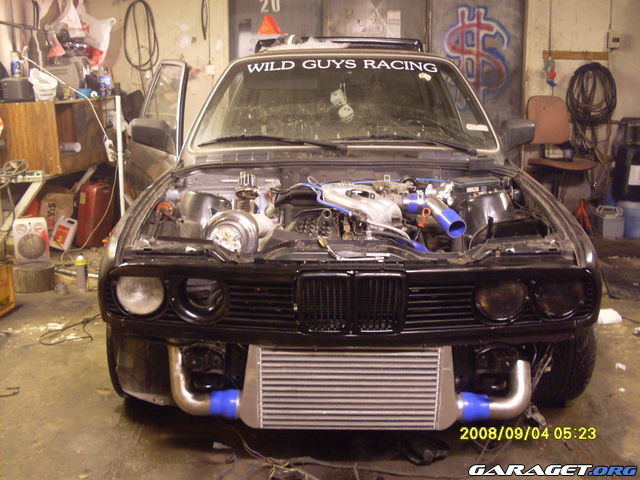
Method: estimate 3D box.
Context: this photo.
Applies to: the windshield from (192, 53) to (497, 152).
[{"bbox_3d":[0.117,-0.650,3.330,1.410,0.110,0.680,0,49,1],"label":"windshield"}]

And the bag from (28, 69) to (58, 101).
[{"bbox_3d":[-1.987,-1.114,5.050,0.210,0.235,0.190,-3,14,-15],"label":"bag"}]

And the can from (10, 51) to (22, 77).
[{"bbox_3d":[-2.269,-1.313,5.250,0.066,0.200,0.066,-5,14,-20],"label":"can"}]

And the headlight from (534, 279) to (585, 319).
[{"bbox_3d":[0.735,0.173,2.170,0.150,0.145,0.100,0,13,1],"label":"headlight"}]

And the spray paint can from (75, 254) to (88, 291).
[{"bbox_3d":[-1.399,0.191,4.120,0.066,0.200,0.066,0,13,0],"label":"spray paint can"}]

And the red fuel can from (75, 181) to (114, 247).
[{"bbox_3d":[-1.674,-0.194,5.250,0.180,0.470,0.330,2,14,8],"label":"red fuel can"}]

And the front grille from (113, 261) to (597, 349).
[{"bbox_3d":[0.095,0.192,2.154,1.530,0.255,0.150,0,13,1],"label":"front grille"}]

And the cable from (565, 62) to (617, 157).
[{"bbox_3d":[2.425,-1.170,6.300,0.450,0.820,0.120,0,13,0],"label":"cable"}]

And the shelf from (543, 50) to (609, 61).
[{"bbox_3d":[2.291,-1.654,6.300,0.590,0.085,0.060,0,13,0],"label":"shelf"}]

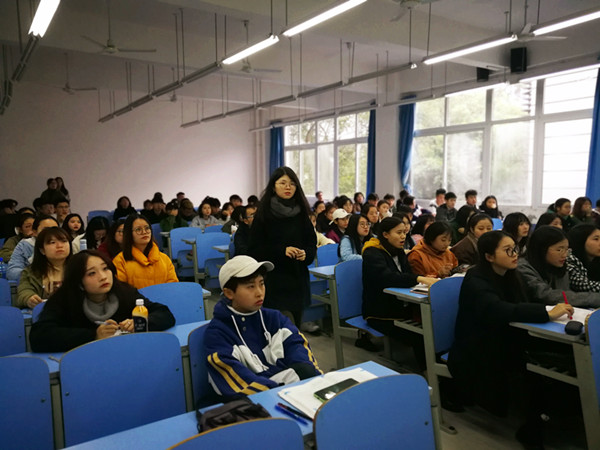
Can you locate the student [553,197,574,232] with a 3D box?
[{"bbox_3d":[3.792,0.245,6.740,0.500,1.220,0.700,-4,7,-35],"label":"student"}]

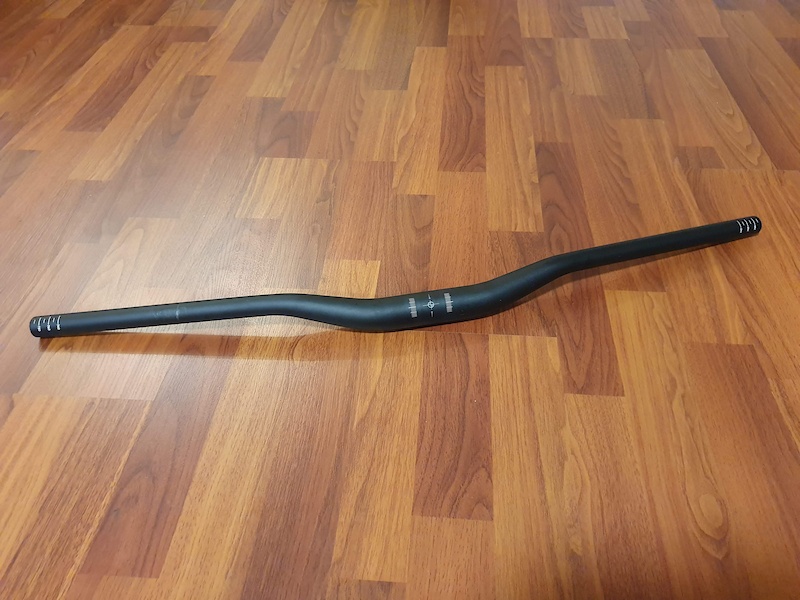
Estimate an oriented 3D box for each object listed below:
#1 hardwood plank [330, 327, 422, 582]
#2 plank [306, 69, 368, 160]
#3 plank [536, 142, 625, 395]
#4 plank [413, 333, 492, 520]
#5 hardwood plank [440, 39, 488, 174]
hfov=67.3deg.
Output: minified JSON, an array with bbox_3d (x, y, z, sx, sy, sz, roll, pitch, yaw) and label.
[{"bbox_3d":[-0.013,0.124,0.533,0.056,0.012,0.244,3,47,5],"label":"hardwood plank"},{"bbox_3d":[-0.088,-0.286,0.923,0.062,0.012,0.268,3,47,5],"label":"plank"},{"bbox_3d":[0.200,-0.065,0.710,0.057,0.010,0.435,2,46,5],"label":"plank"},{"bbox_3d":[0.051,0.108,0.551,0.065,0.012,0.195,2,46,5],"label":"plank"},{"bbox_3d":[0.102,-0.321,0.949,0.064,0.012,0.426,3,47,5],"label":"hardwood plank"}]

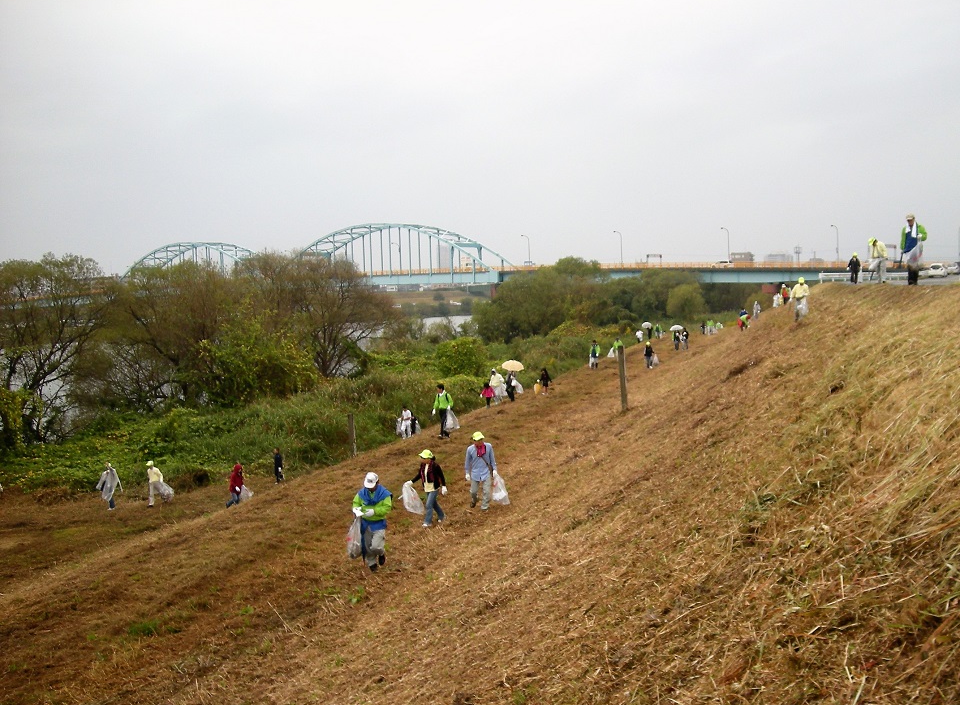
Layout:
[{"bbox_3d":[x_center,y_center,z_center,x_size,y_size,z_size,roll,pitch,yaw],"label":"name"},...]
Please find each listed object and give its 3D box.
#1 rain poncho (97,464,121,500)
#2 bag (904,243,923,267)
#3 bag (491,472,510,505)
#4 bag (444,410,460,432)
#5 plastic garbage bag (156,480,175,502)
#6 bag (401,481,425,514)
[{"bbox_3d":[-13.154,4.645,34.400,0.800,1.270,0.460,2,6,37],"label":"rain poncho"},{"bbox_3d":[10.104,-2.283,22.600,0.420,0.600,0.340,0,5,24],"label":"bag"},{"bbox_3d":[0.465,2.955,21.000,0.380,0.700,0.340,-2,5,1],"label":"bag"},{"bbox_3d":[-0.893,2.200,31.500,0.500,0.720,0.360,-2,5,-2],"label":"bag"},{"bbox_3d":[-11.184,4.952,34.500,0.600,0.720,0.400,-3,5,-18],"label":"plastic garbage bag"},{"bbox_3d":[-1.405,3.080,20.500,0.450,0.670,0.350,-2,5,-4],"label":"bag"}]

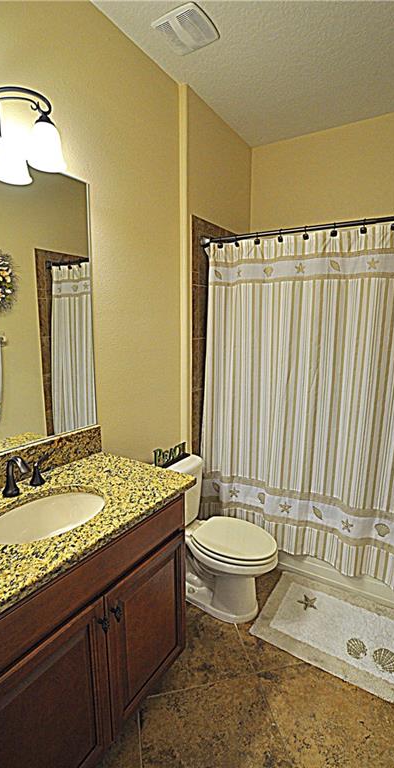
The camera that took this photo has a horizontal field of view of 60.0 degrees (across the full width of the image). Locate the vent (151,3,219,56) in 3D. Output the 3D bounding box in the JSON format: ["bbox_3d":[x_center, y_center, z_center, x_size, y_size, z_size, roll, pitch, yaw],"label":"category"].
[{"bbox_3d":[-0.049,-1.598,1.564,0.240,0.035,0.231,6,10,33],"label":"vent"}]

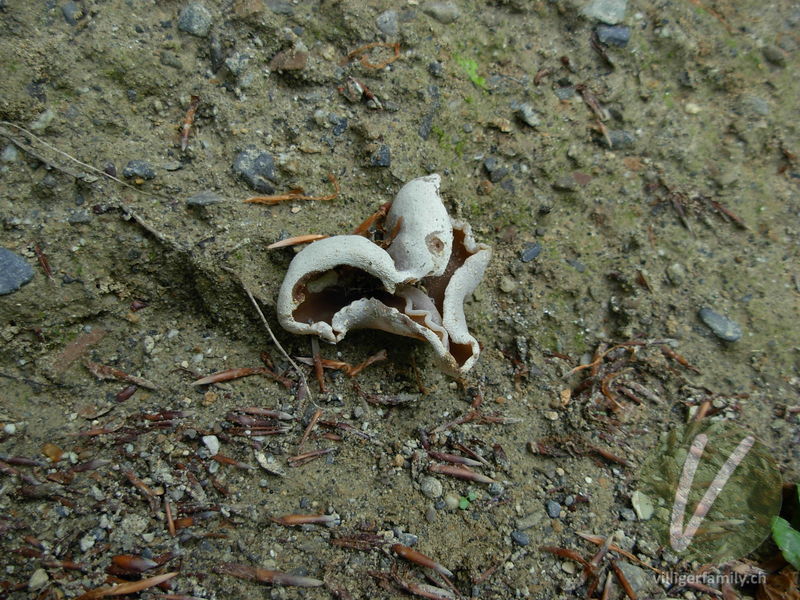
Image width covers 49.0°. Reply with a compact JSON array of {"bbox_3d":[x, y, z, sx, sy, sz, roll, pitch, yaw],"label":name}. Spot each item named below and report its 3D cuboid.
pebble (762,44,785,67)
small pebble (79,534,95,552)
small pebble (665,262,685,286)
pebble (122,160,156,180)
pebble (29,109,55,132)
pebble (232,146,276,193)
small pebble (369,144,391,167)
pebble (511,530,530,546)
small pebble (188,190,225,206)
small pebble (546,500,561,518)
[{"bbox_3d":[0.150,-0.098,0.353,0.009,0.007,0.010,0,37,0],"label":"pebble"},{"bbox_3d":[-0.083,0.064,0.233,0.004,0.003,0.004,28,61,17],"label":"small pebble"},{"bbox_3d":[0.094,-0.009,0.299,0.006,0.005,0.007,-15,61,-9],"label":"small pebble"},{"bbox_3d":[-0.093,-0.046,0.314,0.012,0.005,0.006,4,60,2],"label":"pebble"},{"bbox_3d":[-0.129,-0.065,0.316,0.008,0.007,0.009,0,37,0],"label":"pebble"},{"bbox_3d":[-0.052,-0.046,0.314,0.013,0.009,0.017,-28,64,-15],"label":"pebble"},{"bbox_3d":[-0.007,-0.052,0.319,0.008,0.006,0.009,0,37,0],"label":"small pebble"},{"bbox_3d":[0.032,0.063,0.233,0.004,0.003,0.003,32,63,19],"label":"pebble"},{"bbox_3d":[-0.068,-0.035,0.306,0.013,0.005,0.006,0,37,0],"label":"small pebble"},{"bbox_3d":[0.047,0.064,0.267,0.004,0.004,0.006,0,37,0],"label":"small pebble"}]

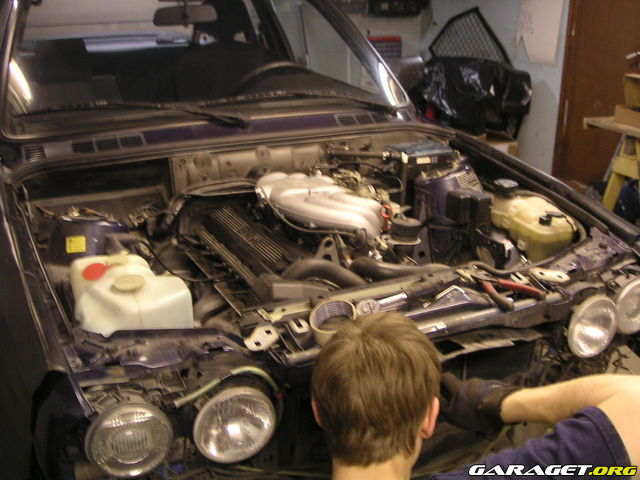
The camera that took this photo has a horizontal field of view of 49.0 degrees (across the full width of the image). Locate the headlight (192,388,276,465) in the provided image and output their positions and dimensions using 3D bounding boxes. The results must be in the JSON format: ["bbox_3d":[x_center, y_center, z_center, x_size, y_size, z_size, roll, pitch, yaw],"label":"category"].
[{"bbox_3d":[-0.162,0.319,1.274,0.150,0.150,0.090,-9,20,-19],"label":"headlight"}]

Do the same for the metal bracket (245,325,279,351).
[{"bbox_3d":[-0.102,0.179,1.293,0.058,0.015,0.095,7,21,25],"label":"metal bracket"}]

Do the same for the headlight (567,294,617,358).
[{"bbox_3d":[0.592,0.182,1.578,0.150,0.150,0.090,-11,21,-24],"label":"headlight"}]

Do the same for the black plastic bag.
[{"bbox_3d":[0.924,-0.842,4.150,0.580,0.460,0.420,-10,21,-21],"label":"black plastic bag"}]

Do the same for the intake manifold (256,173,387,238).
[{"bbox_3d":[0.030,-0.094,1.961,0.400,0.160,0.260,16,26,42],"label":"intake manifold"}]

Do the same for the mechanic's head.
[{"bbox_3d":[0.080,0.218,1.000,0.180,0.240,0.220,-4,-13,6],"label":"mechanic's head"}]

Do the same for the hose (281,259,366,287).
[{"bbox_3d":[0.008,0.077,1.630,0.220,0.075,0.070,-1,19,4],"label":"hose"}]

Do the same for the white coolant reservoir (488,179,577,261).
[{"bbox_3d":[0.550,-0.048,1.880,0.150,0.180,0.240,-10,20,-21],"label":"white coolant reservoir"}]

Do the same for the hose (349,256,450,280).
[{"bbox_3d":[0.187,0.066,1.650,0.240,0.060,0.065,-2,19,1],"label":"hose"}]

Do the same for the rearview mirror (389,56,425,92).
[{"bbox_3d":[0.362,-0.688,2.953,0.180,0.130,0.100,-10,20,-21],"label":"rearview mirror"}]

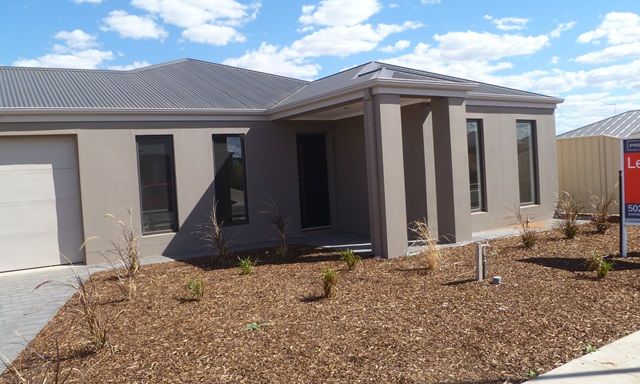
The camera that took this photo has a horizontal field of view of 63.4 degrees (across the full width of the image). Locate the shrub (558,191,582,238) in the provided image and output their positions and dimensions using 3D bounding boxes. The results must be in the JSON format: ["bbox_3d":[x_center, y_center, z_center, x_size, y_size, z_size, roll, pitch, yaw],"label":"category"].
[{"bbox_3d":[4.361,0.385,9.049,0.433,0.824,0.411,-4,2,-35],"label":"shrub"}]

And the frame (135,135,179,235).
[{"bbox_3d":[-2.929,-0.124,9.365,0.679,1.795,0.120,-4,2,-35],"label":"frame"}]

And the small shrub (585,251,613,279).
[{"bbox_3d":[3.323,0.851,6.177,0.334,0.317,0.301,-2,3,28],"label":"small shrub"}]

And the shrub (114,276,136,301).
[{"bbox_3d":[-2.452,1.205,6.526,0.278,0.290,0.250,-4,3,-21],"label":"shrub"}]

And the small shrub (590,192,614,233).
[{"bbox_3d":[5.092,0.379,9.333,0.412,0.741,0.391,-4,2,-35],"label":"small shrub"}]

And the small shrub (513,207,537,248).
[{"bbox_3d":[3.317,0.565,8.397,0.390,0.674,0.351,-2,3,21],"label":"small shrub"}]

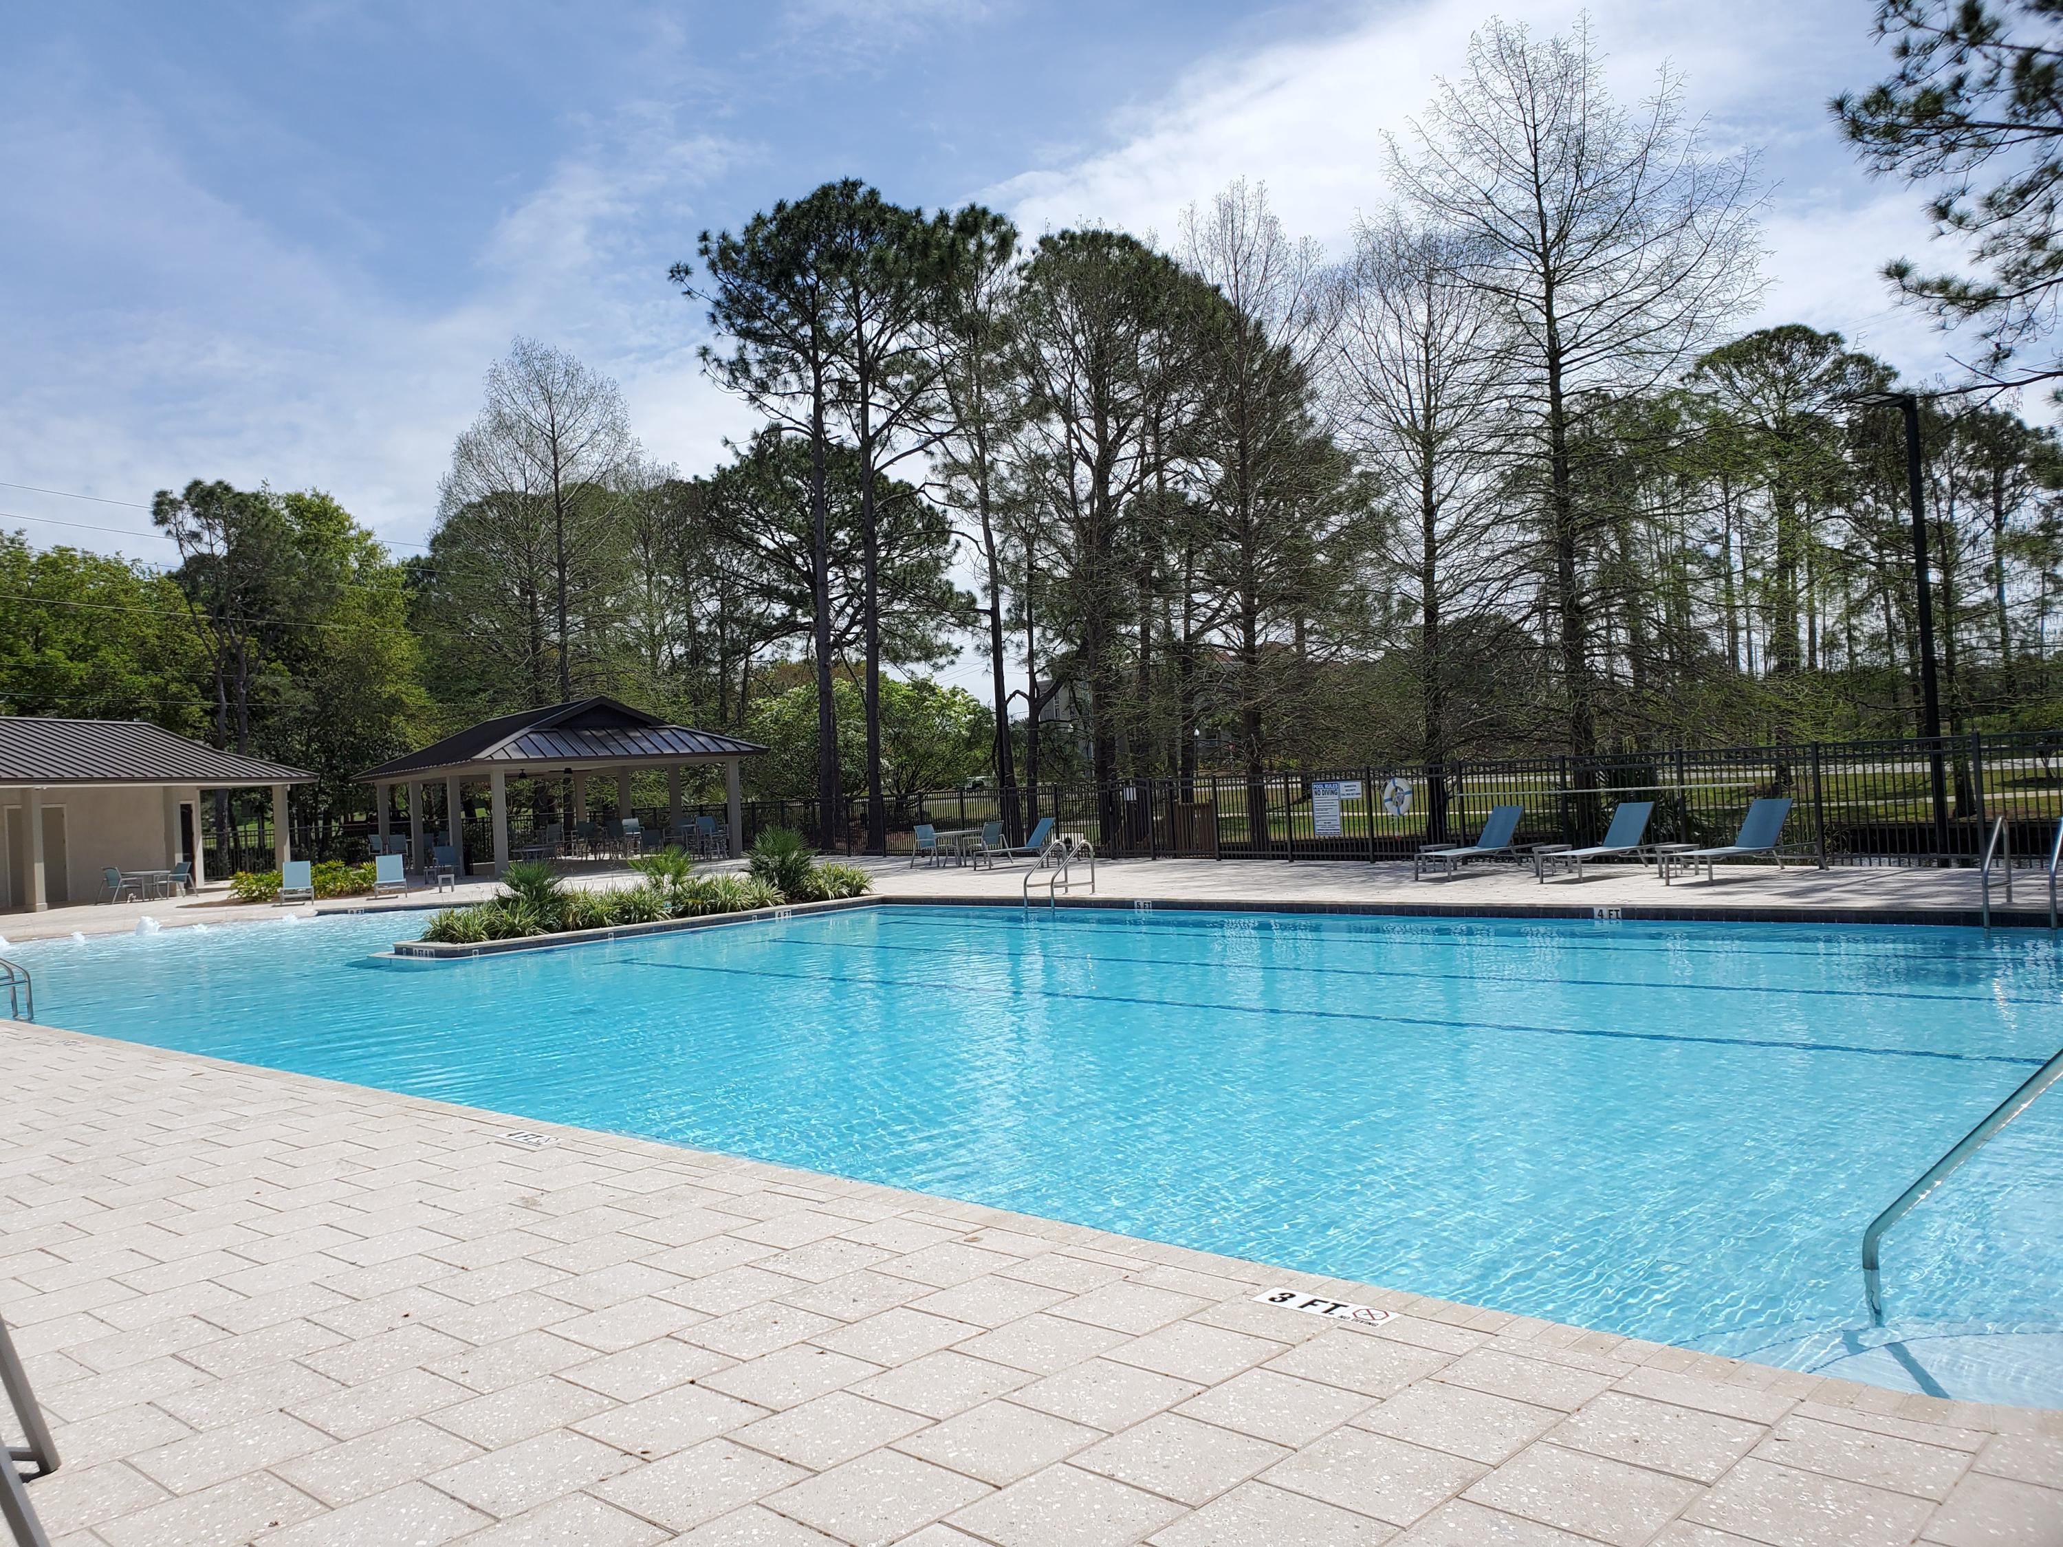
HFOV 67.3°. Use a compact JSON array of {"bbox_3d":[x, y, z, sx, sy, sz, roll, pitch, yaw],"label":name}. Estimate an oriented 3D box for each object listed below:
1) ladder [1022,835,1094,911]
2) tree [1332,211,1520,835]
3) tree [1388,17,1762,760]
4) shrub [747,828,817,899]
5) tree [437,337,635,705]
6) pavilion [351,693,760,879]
[{"bbox_3d":[0.431,1.576,24.056,0.620,1.060,0.980,-4,-1,42],"label":"ladder"},{"bbox_3d":[8.011,-4.997,31.500,3.900,13.000,3.900,-3,-1,15],"label":"tree"},{"bbox_3d":[9.986,-6.314,28.700,6.700,15.300,6.700,-3,-1,20],"label":"tree"},{"bbox_3d":[-4.164,1.487,25.807,1.150,1.250,1.150,-3,-1,0],"label":"shrub"},{"bbox_3d":[-19.600,-7.119,62.500,7.700,20.500,7.700,-3,-1,-17],"label":"tree"},{"bbox_3d":[-15.200,0.470,48.700,8.250,4.880,14.500,-2,-1,-35],"label":"pavilion"}]

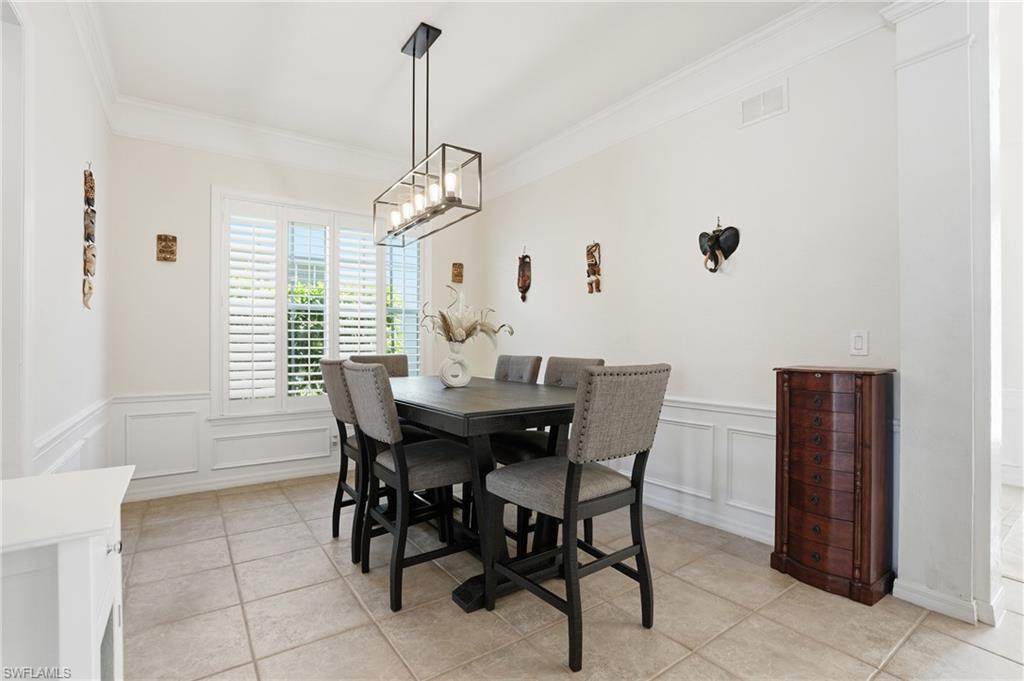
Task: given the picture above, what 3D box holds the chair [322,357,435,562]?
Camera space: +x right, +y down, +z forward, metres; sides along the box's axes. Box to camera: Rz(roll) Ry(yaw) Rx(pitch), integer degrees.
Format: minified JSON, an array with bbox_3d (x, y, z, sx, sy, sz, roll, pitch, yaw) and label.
[{"bbox_3d":[-0.771,0.657,2.738,0.610,1.075,0.510,1,-1,-35],"label":"chair"}]

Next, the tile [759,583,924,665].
[{"bbox_3d":[1.376,1.188,1.938,0.450,0.010,0.450,1,-1,-35],"label":"tile"}]

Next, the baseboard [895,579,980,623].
[{"bbox_3d":[1.879,1.148,2.028,0.020,0.100,0.274,1,-1,-36],"label":"baseboard"}]

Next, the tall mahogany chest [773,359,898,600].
[{"bbox_3d":[1.585,0.668,2.282,0.300,1.040,0.445,1,-1,-35],"label":"tall mahogany chest"}]

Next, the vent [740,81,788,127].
[{"bbox_3d":[1.475,-1.388,2.678,0.015,0.192,0.285,1,-1,-35],"label":"vent"}]

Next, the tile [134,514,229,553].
[{"bbox_3d":[-2.049,1.201,2.837,0.450,0.010,0.450,1,-1,-35],"label":"tile"}]

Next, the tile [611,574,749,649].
[{"bbox_3d":[0.747,1.198,2.046,0.450,0.012,0.450,1,-1,-36],"label":"tile"}]

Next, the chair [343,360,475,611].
[{"bbox_3d":[-0.459,0.650,2.291,0.610,1.075,0.510,1,-1,-35],"label":"chair"}]

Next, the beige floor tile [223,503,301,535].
[{"bbox_3d":[-1.684,1.198,3.073,0.450,0.012,0.450,1,-1,-36],"label":"beige floor tile"}]

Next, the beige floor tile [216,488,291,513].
[{"bbox_3d":[-1.946,1.210,3.453,0.450,0.010,0.450,1,-1,-35],"label":"beige floor tile"}]

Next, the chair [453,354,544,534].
[{"bbox_3d":[-0.163,0.663,3.177,0.610,1.075,0.510,1,-1,-35],"label":"chair"}]

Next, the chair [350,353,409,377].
[{"bbox_3d":[-0.934,0.661,3.550,0.480,1.080,0.610,1,-1,-36],"label":"chair"}]

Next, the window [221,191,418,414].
[{"bbox_3d":[-1.650,-0.286,4.199,1.812,1.784,0.100,1,-1,-36],"label":"window"}]

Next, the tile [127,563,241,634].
[{"bbox_3d":[-1.528,1.188,2.100,0.450,0.012,0.450,1,-1,-36],"label":"tile"}]

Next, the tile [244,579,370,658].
[{"bbox_3d":[-0.894,1.189,1.982,0.450,0.012,0.450,1,-1,-36],"label":"tile"}]

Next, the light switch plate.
[{"bbox_3d":[1.745,0.017,2.284,0.008,0.119,0.072,1,-1,-35],"label":"light switch plate"}]

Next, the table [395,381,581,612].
[{"bbox_3d":[-0.309,0.737,2.673,1.040,0.914,1.910,1,-1,-35],"label":"table"}]

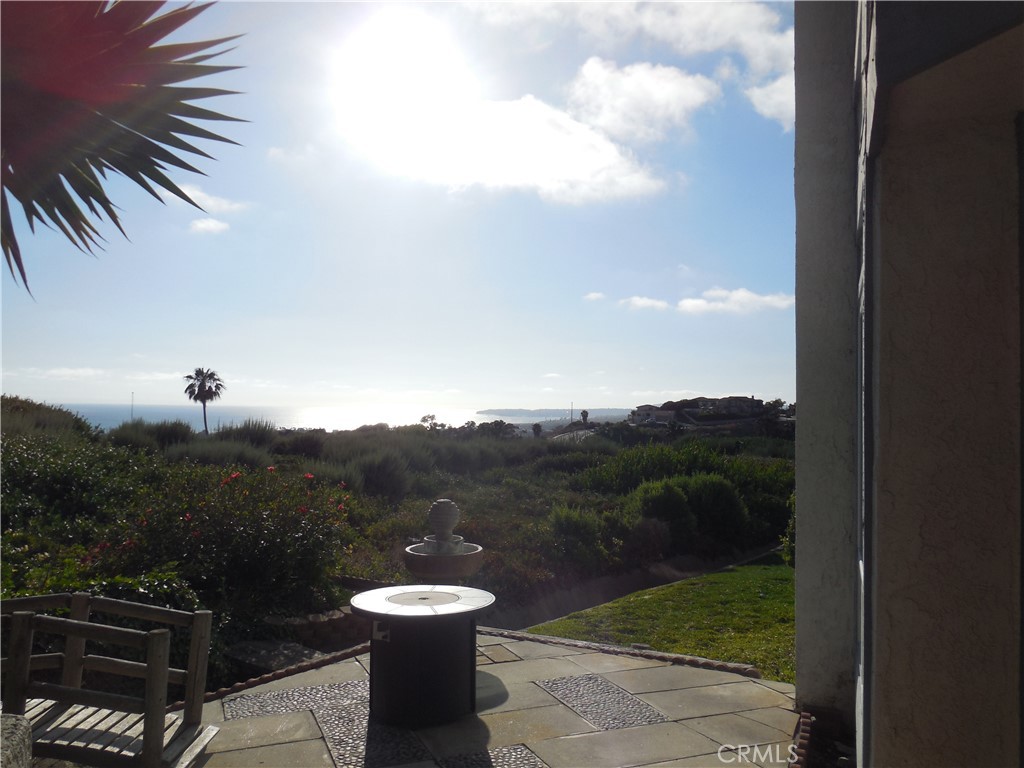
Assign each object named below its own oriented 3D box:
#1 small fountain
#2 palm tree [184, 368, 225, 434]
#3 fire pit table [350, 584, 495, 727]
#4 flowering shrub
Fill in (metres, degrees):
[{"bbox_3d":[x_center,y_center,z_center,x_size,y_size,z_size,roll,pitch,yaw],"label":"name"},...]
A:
[{"bbox_3d":[-0.616,1.600,6.700,0.715,1.130,0.715,1,-2,0],"label":"small fountain"},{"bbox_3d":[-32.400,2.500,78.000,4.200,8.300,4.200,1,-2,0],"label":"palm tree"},{"bbox_3d":[-0.570,1.715,4.735,0.914,0.670,0.914,1,-3,0],"label":"fire pit table"},{"bbox_3d":[-2.560,1.430,6.800,2.250,1.400,1.900,1,-2,0],"label":"flowering shrub"}]

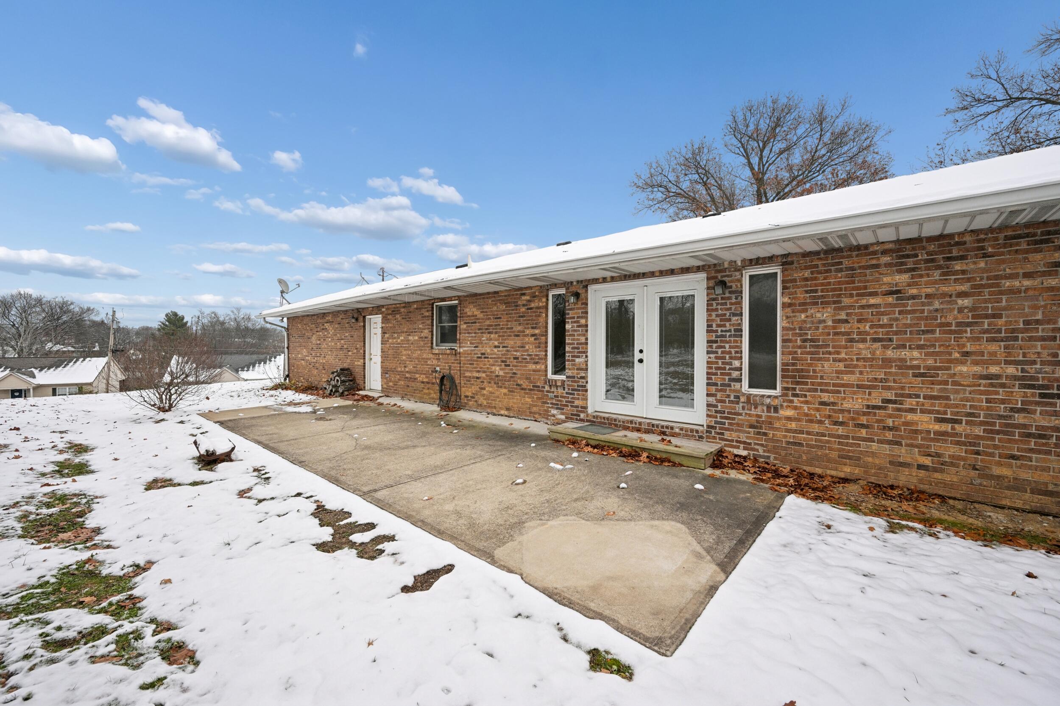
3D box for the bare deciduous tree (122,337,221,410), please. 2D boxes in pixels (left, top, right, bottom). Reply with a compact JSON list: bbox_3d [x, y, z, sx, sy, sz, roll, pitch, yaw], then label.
[{"bbox_3d":[-7.060,0.400,8.150,1.550,1.540,1.550,-1,1,-41],"label":"bare deciduous tree"}]

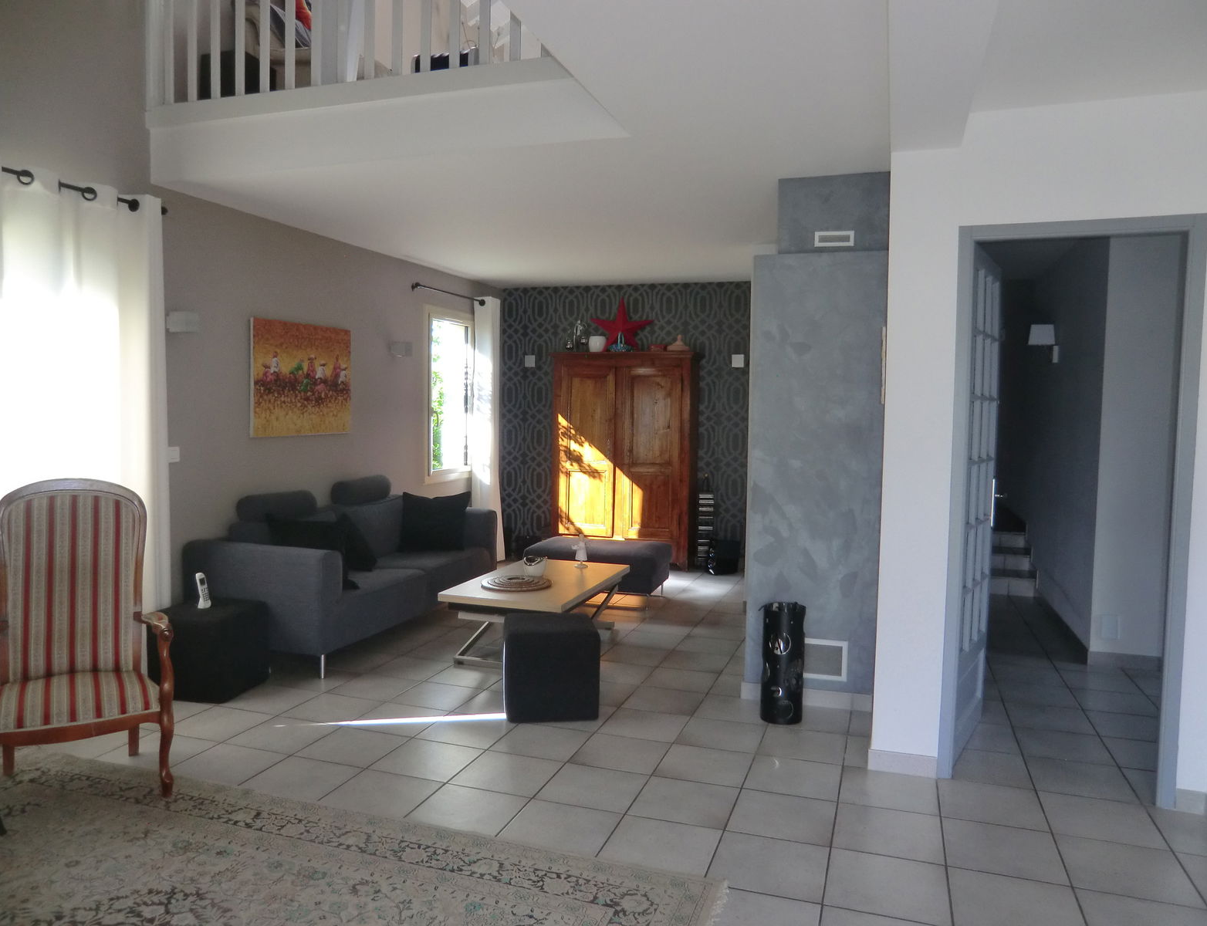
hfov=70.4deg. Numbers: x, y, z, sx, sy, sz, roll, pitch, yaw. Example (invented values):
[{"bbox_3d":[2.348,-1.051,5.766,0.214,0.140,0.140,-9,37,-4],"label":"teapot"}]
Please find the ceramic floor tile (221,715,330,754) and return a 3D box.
[{"bbox_3d":[-1.340,1.154,3.596,0.338,0.010,0.338,2,3,18],"label":"ceramic floor tile"}]

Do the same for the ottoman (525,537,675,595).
[{"bbox_3d":[-0.031,0.813,6.390,0.930,0.385,0.660,2,3,18],"label":"ottoman"}]

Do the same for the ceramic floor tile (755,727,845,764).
[{"bbox_3d":[0.837,1.182,3.587,0.337,0.010,0.337,2,3,18],"label":"ceramic floor tile"}]

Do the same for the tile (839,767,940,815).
[{"bbox_3d":[1.044,1.200,3.135,0.337,0.010,0.337,2,3,18],"label":"tile"}]

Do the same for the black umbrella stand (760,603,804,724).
[{"bbox_3d":[0.816,0.905,3.886,0.187,0.510,0.187,2,3,18],"label":"black umbrella stand"}]

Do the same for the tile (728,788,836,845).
[{"bbox_3d":[0.619,1.218,2.947,0.338,0.010,0.338,2,3,18],"label":"tile"}]

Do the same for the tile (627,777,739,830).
[{"bbox_3d":[0.288,1.195,3.021,0.337,0.010,0.337,2,3,18],"label":"tile"}]

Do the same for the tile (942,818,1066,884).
[{"bbox_3d":[1.271,1.239,2.731,0.338,0.010,0.338,2,3,18],"label":"tile"}]

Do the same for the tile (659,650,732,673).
[{"bbox_3d":[0.517,1.112,4.777,0.337,0.010,0.337,2,3,18],"label":"tile"}]

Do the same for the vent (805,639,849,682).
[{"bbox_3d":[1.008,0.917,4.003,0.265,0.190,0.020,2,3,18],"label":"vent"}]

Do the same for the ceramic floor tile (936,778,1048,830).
[{"bbox_3d":[1.380,1.224,3.057,0.338,0.010,0.338,2,3,18],"label":"ceramic floor tile"}]

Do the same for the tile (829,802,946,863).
[{"bbox_3d":[0.945,1.229,2.839,0.338,0.010,0.338,2,3,18],"label":"tile"}]

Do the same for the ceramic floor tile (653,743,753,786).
[{"bbox_3d":[0.402,1.188,3.366,0.337,0.010,0.337,2,3,18],"label":"ceramic floor tile"}]

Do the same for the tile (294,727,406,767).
[{"bbox_3d":[-1.004,1.154,3.461,0.337,0.010,0.337,2,3,18],"label":"tile"}]

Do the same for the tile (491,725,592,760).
[{"bbox_3d":[-0.252,1.170,3.598,0.338,0.010,0.338,2,3,18],"label":"tile"}]

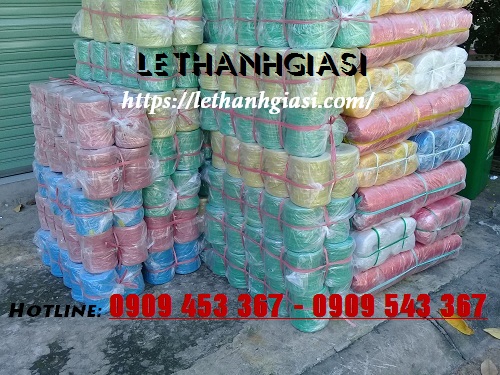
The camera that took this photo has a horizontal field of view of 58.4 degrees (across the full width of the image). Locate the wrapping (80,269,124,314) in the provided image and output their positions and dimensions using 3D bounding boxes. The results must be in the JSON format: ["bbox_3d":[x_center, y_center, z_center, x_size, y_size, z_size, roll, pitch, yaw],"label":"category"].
[{"bbox_3d":[-0.755,0.515,2.300,0.183,0.205,0.183,-16,25,-34],"label":"wrapping"}]

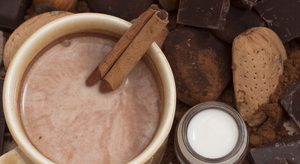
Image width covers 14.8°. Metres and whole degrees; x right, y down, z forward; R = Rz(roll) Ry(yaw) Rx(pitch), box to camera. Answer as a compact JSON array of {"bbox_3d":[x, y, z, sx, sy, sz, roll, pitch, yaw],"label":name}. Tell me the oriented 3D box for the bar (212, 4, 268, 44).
[{"bbox_3d":[0.039,-0.026,0.504,0.028,0.014,0.026,0,75,0],"label":"bar"}]

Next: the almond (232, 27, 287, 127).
[{"bbox_3d":[0.046,-0.002,0.494,0.022,0.018,0.042,3,75,1],"label":"almond"}]

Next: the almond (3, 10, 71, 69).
[{"bbox_3d":[-0.045,-0.015,0.502,0.040,0.018,0.025,-36,78,-9],"label":"almond"}]

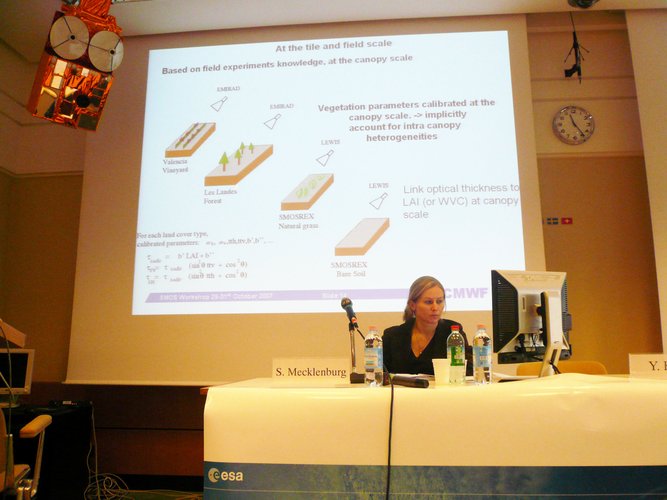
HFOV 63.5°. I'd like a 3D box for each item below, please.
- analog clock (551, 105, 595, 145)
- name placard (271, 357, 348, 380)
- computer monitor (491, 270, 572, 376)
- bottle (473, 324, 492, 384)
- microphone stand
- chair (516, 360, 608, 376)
[{"bbox_3d":[1.683,-0.879,3.780,0.287,0.287,0.050,-1,-10,5],"label":"analog clock"},{"bbox_3d":[-0.086,0.464,2.090,0.293,0.090,0.080,-1,-10,4],"label":"name placard"},{"bbox_3d":[0.810,0.296,2.128,0.380,0.428,0.200,4,-11,-23],"label":"computer monitor"},{"bbox_3d":[0.541,0.380,1.960,0.066,0.217,0.066,-1,-10,4],"label":"bottle"},{"bbox_3d":[0.090,0.377,1.990,0.090,0.232,0.100,-1,-10,4],"label":"microphone stand"},{"bbox_3d":[1.139,0.909,2.404,0.540,0.795,0.560,-1,-10,4],"label":"chair"}]

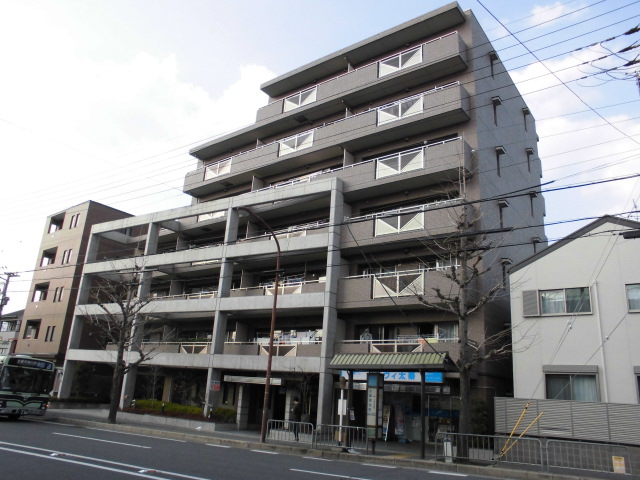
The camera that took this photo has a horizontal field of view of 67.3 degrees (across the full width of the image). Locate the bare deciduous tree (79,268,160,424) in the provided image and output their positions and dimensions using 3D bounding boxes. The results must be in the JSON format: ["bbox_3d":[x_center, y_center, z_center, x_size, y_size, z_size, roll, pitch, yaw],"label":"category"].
[{"bbox_3d":[-9.820,5.293,24.439,3.500,7.600,3.300,-7,-19,32],"label":"bare deciduous tree"}]

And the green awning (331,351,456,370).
[{"bbox_3d":[2.591,4.328,17.126,4.200,0.650,1.850,-6,-19,30],"label":"green awning"}]

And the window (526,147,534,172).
[{"bbox_3d":[13.335,-5.098,30.453,0.280,1.400,0.550,-9,-21,36],"label":"window"}]

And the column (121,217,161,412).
[{"bbox_3d":[-10.800,4.364,28.927,0.350,11.200,0.620,-7,-19,32],"label":"column"}]

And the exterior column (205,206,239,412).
[{"bbox_3d":[-5.112,3.637,25.329,0.350,11.050,0.620,-7,-19,32],"label":"exterior column"}]

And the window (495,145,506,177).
[{"bbox_3d":[9.119,-3.954,24.179,0.350,1.400,0.620,-9,-20,36],"label":"window"}]

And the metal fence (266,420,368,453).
[{"bbox_3d":[-0.195,6.936,16.961,4.150,0.800,0.060,-6,-19,30],"label":"metal fence"}]

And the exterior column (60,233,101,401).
[{"bbox_3d":[-16.804,4.889,33.806,0.260,12.050,0.720,-7,-19,31],"label":"exterior column"}]

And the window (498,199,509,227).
[{"bbox_3d":[8.979,-1.217,23.398,0.350,1.400,0.620,-9,-20,36],"label":"window"}]

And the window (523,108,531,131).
[{"bbox_3d":[13.342,-7.848,31.057,0.280,1.400,0.550,-9,-21,36],"label":"window"}]

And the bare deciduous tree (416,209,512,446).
[{"bbox_3d":[4.810,2.825,16.208,3.200,8.500,3.000,-7,-19,32],"label":"bare deciduous tree"}]

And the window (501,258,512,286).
[{"bbox_3d":[8.945,1.562,23.057,0.280,1.400,0.550,-9,-21,36],"label":"window"}]

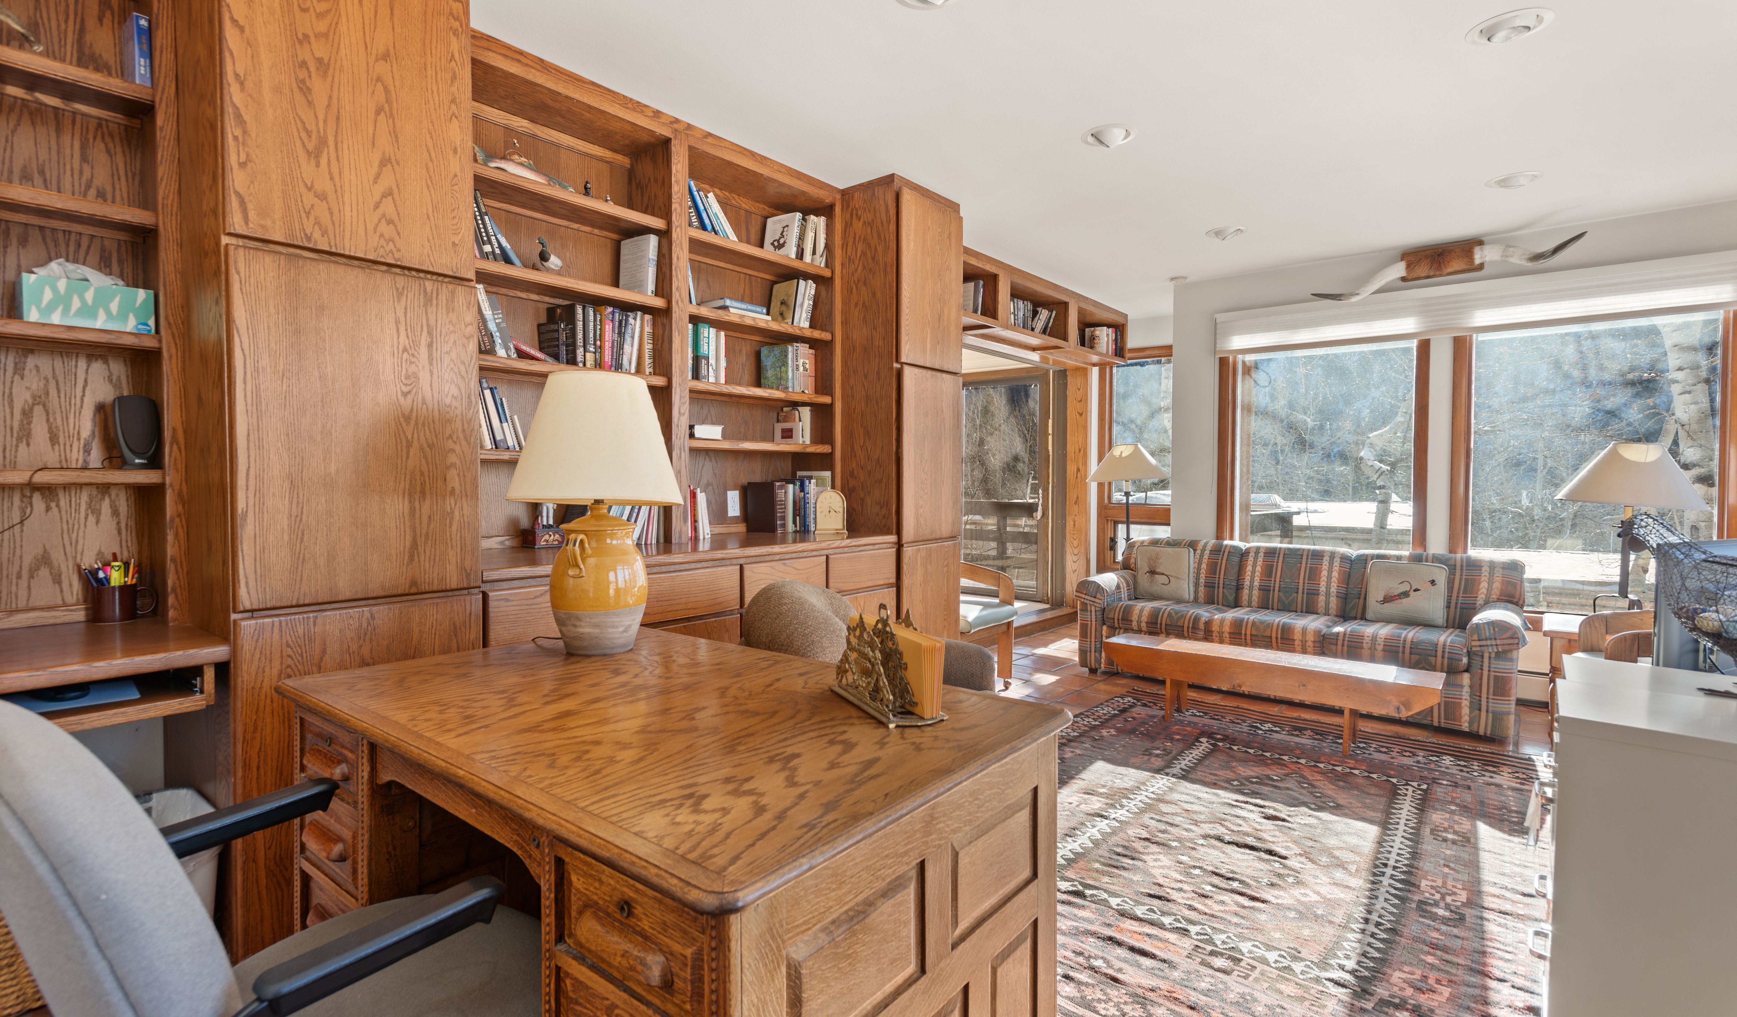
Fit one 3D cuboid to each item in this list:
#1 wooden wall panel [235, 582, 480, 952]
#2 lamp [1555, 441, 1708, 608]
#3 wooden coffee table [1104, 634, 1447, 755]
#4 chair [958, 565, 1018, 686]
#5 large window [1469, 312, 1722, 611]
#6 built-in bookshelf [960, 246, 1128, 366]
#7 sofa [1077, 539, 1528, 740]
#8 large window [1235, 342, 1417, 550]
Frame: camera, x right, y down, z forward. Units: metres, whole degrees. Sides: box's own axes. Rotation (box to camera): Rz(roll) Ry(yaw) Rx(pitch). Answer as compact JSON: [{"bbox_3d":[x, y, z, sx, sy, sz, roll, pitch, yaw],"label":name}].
[{"bbox_3d":[-1.175,0.622,1.953,0.029,0.790,0.527,1,2,39],"label":"wooden wall panel"},{"bbox_3d":[3.406,0.115,3.670,0.527,0.807,0.527,1,2,39],"label":"lamp"},{"bbox_3d":[1.782,0.863,3.787,1.437,0.355,0.258,1,2,42],"label":"wooden coffee table"},{"bbox_3d":[0.461,0.634,4.574,0.595,0.779,0.595,1,2,36],"label":"chair"},{"bbox_3d":[3.704,-0.201,4.223,0.985,1.500,0.080,1,2,39],"label":"large window"},{"bbox_3d":[0.987,-1.267,5.293,0.280,0.384,2.822,1,2,39],"label":"built-in bookshelf"},{"bbox_3d":[2.348,0.612,4.565,2.153,0.813,0.893,1,2,44],"label":"sofa"},{"bbox_3d":[2.749,-0.219,4.999,0.982,1.488,0.080,1,2,39],"label":"large window"}]

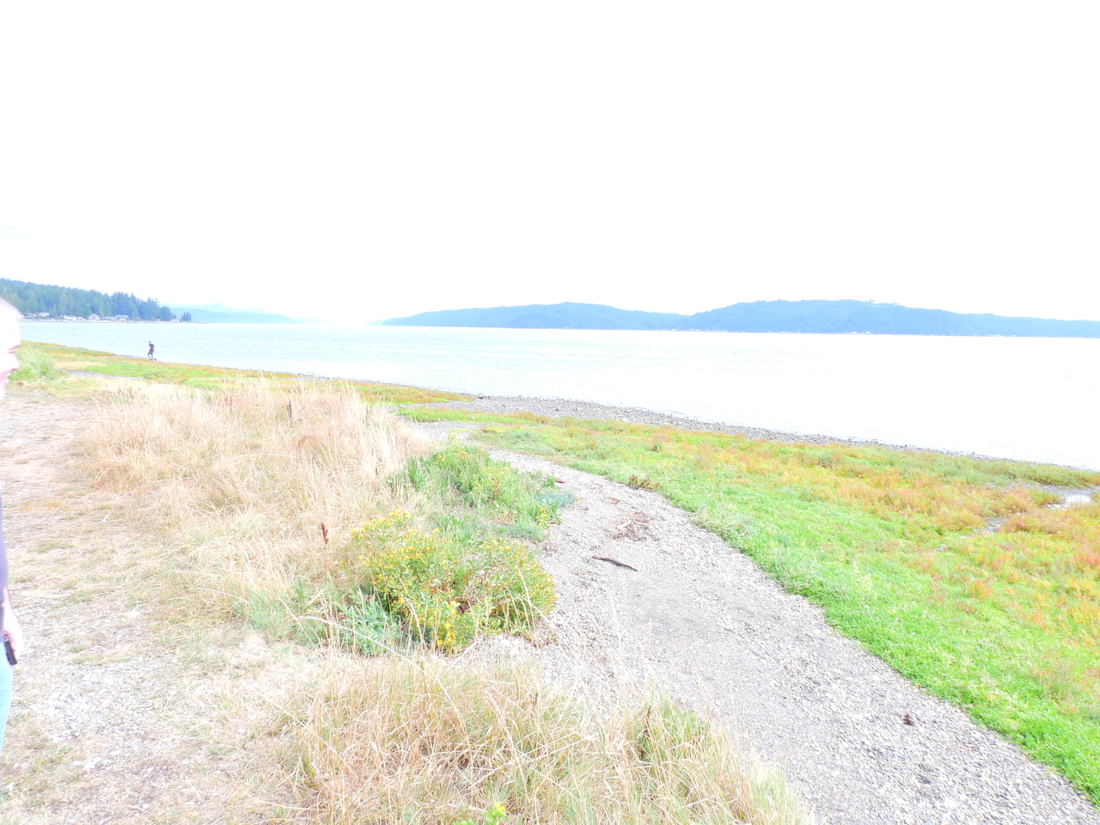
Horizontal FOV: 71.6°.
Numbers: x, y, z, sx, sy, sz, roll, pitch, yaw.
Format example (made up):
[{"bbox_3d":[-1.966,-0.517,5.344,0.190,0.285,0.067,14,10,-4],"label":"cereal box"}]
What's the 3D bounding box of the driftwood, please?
[{"bbox_3d":[0.543,1.258,6.380,0.421,0.050,0.070,5,8,34],"label":"driftwood"}]

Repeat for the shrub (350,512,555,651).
[{"bbox_3d":[-0.617,1.005,4.862,1.250,0.550,1.050,1,6,0],"label":"shrub"}]

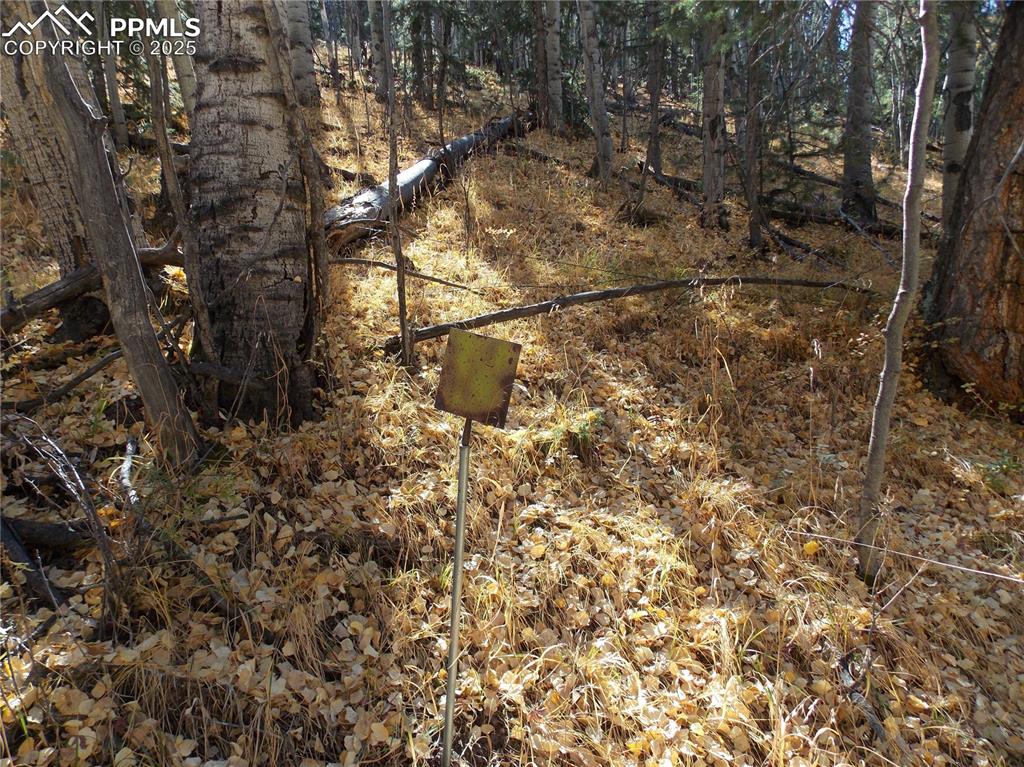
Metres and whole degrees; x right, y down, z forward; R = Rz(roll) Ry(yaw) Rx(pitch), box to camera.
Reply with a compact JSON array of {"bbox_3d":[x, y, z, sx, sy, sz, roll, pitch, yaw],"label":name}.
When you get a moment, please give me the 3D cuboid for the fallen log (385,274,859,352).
[{"bbox_3d":[0.812,-0.493,4.174,3.122,0.216,0.249,-7,11,-13],"label":"fallen log"}]

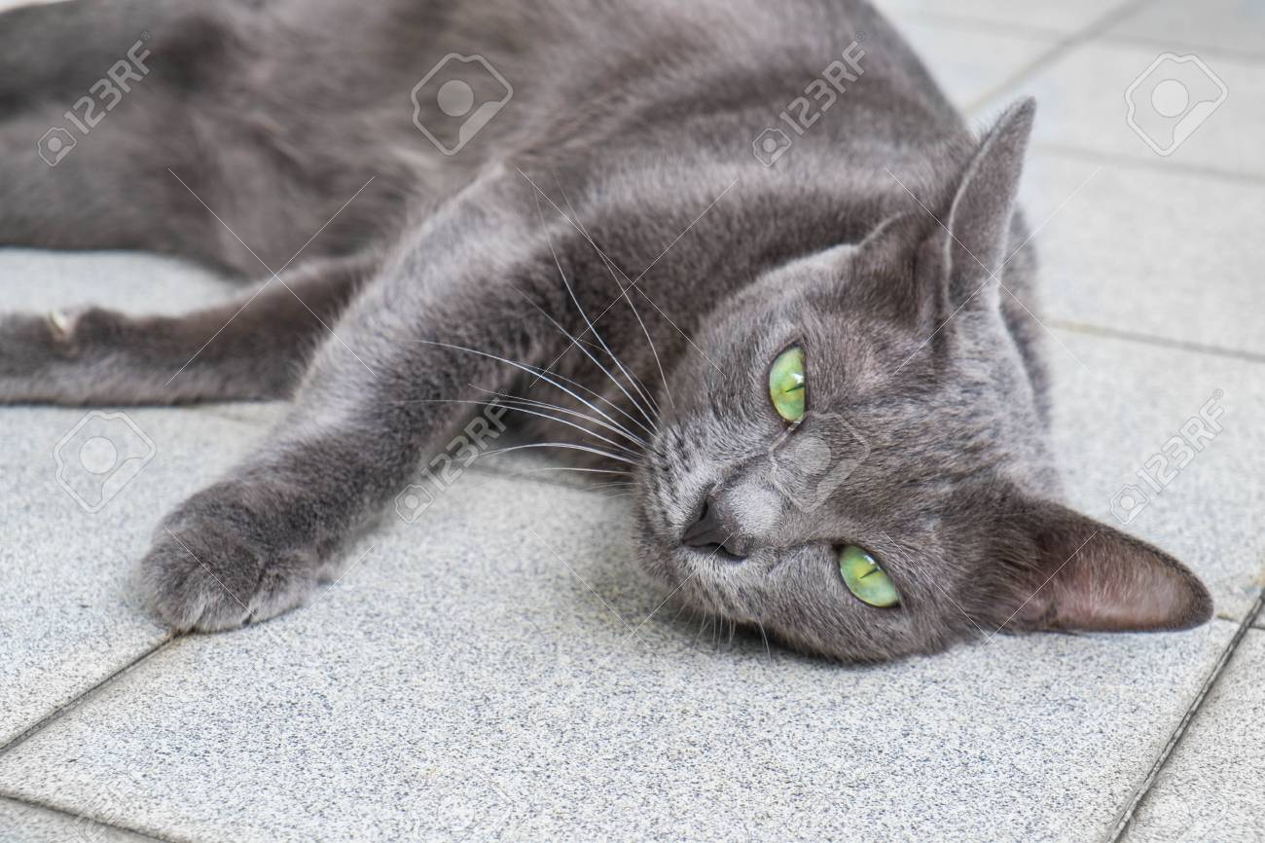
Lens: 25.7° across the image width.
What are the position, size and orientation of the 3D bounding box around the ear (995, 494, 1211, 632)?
[{"bbox_3d":[0.108,0.032,0.640,0.050,0.030,0.020,3,17,-3],"label":"ear"}]

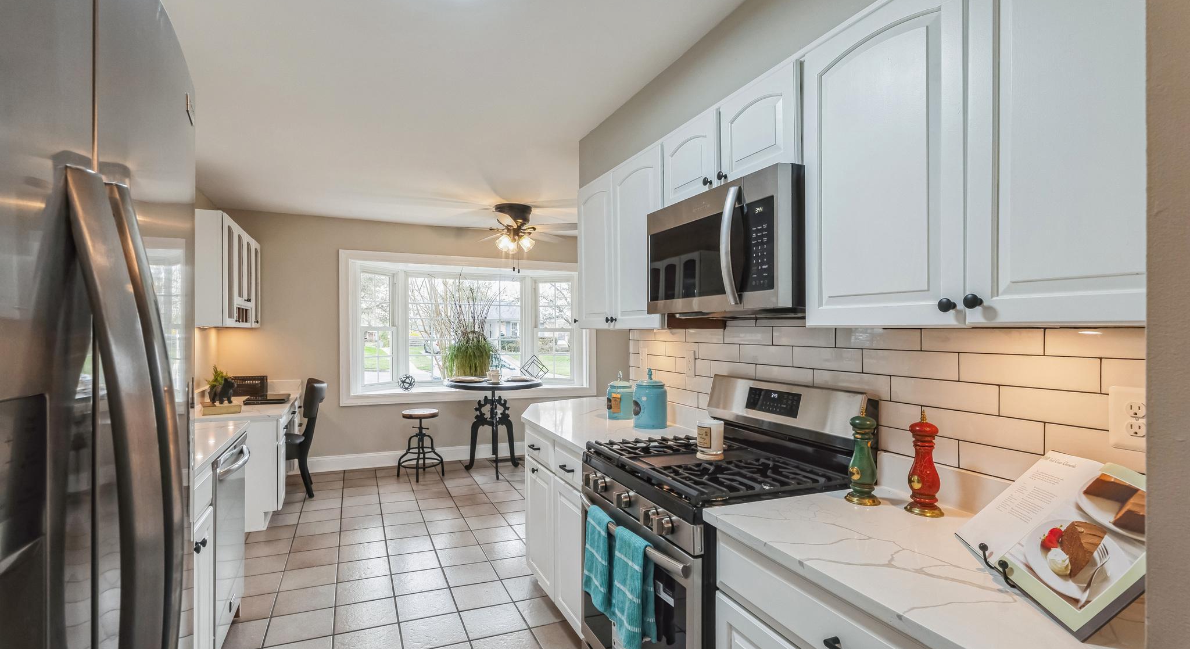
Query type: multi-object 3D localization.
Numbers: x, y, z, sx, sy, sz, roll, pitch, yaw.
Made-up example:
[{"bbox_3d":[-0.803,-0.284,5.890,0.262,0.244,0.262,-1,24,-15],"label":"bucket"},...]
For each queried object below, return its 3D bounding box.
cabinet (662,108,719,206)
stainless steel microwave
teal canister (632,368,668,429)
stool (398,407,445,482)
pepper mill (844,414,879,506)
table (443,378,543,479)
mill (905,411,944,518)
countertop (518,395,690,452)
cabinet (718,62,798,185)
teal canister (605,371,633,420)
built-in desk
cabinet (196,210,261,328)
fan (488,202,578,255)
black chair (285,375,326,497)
[{"bbox_3d":[0.509,-0.623,2.134,0.315,0.335,0.385,0,0,-24],"label":"cabinet"},{"bbox_3d":[0.541,-0.251,1.926,0.430,0.420,0.757,0,0,-24],"label":"stainless steel microwave"},{"bbox_3d":[0.277,0.361,2.627,0.172,0.291,0.172,0,0,0],"label":"teal canister"},{"bbox_3d":[-1.623,1.117,4.942,0.410,0.610,0.410,0,-1,-24],"label":"stool"},{"bbox_3d":[0.723,0.357,1.429,0.083,0.230,0.083,0,-1,-24],"label":"pepper mill"},{"bbox_3d":[-0.971,0.989,5.115,0.940,0.870,0.940,0,-1,-24],"label":"table"},{"bbox_3d":[0.875,0.363,1.406,0.090,0.270,0.090,0,0,-24],"label":"mill"},{"bbox_3d":[-0.028,0.523,2.899,0.660,0.032,1.470,0,0,-24],"label":"countertop"},{"bbox_3d":[0.649,-0.602,1.733,0.325,0.300,0.380,0,-1,-24],"label":"cabinet"},{"bbox_3d":[0.133,0.366,2.781,0.135,0.240,0.135,0,-1,-24],"label":"teal canister"},{"bbox_3d":[-2.763,0.977,4.183,0.665,0.905,1.380,0,0,-24],"label":"built-in desk"},{"bbox_3d":[-2.962,-0.361,4.209,0.320,0.780,1.550,0,-1,-24],"label":"cabinet"},{"bbox_3d":[-0.694,-0.802,4.508,1.220,0.420,1.220,0,-1,-24],"label":"fan"},{"bbox_3d":[-2.589,0.937,4.468,0.590,0.980,0.470,0,0,-24],"label":"black chair"}]

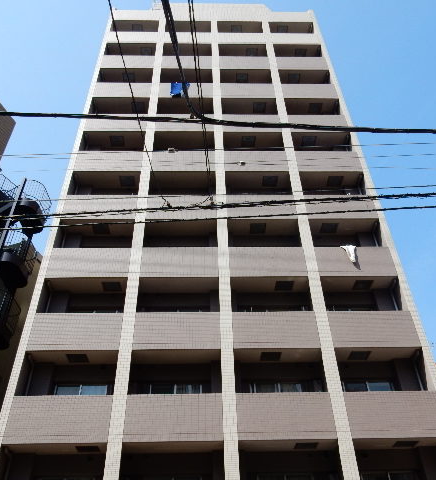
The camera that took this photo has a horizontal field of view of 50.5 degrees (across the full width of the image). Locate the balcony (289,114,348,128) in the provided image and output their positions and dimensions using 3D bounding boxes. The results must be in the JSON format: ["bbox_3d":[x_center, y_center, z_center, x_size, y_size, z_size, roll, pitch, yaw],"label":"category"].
[{"bbox_3d":[4.867,-5.285,22.851,2.825,1.339,1.100,0,-40,-2],"label":"balcony"}]

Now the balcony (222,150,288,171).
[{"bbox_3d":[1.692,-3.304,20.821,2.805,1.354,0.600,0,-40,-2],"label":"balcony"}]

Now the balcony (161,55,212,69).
[{"bbox_3d":[-1.715,-9.561,26.209,2.806,1.339,1.100,0,-40,-2],"label":"balcony"}]

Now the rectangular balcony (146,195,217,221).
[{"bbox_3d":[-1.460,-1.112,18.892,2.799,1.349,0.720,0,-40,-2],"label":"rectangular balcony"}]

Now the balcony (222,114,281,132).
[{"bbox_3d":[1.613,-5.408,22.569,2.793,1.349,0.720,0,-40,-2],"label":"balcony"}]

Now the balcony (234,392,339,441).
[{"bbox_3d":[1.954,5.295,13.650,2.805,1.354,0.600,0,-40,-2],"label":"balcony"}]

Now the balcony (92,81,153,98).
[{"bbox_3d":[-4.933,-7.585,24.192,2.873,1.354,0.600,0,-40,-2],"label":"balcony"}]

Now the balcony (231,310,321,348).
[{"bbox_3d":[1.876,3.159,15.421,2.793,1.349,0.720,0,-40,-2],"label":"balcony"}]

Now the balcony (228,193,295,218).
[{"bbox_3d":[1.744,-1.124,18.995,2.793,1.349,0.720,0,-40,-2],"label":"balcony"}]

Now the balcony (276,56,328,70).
[{"bbox_3d":[4.737,-9.575,26.426,2.825,1.339,1.100,0,-40,-2],"label":"balcony"}]

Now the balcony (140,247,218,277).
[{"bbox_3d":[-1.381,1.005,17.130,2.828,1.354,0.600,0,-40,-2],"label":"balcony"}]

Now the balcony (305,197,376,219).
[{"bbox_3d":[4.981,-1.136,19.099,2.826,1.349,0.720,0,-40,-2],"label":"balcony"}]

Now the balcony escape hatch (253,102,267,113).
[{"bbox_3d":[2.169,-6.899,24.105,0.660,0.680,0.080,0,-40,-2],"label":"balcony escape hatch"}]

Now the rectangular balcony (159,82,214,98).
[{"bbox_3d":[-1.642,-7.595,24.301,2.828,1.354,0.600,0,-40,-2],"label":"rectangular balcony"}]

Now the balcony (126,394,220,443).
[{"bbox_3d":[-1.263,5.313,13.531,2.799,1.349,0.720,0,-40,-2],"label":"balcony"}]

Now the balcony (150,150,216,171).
[{"bbox_3d":[-1.520,-3.126,20.846,2.806,1.339,1.100,0,-40,-2],"label":"balcony"}]

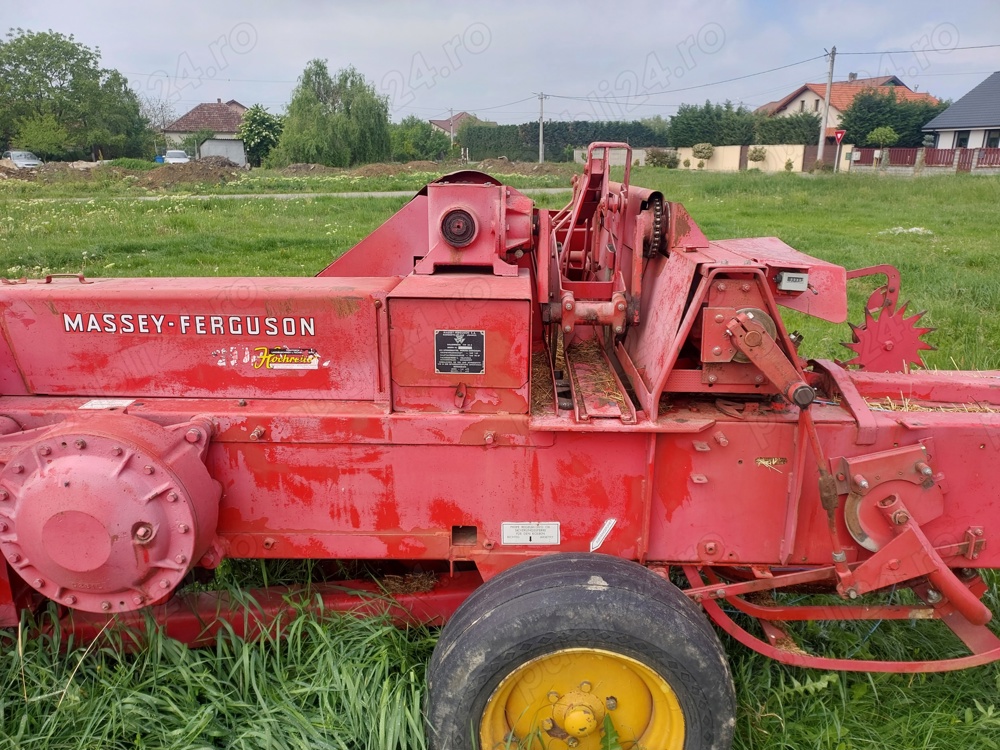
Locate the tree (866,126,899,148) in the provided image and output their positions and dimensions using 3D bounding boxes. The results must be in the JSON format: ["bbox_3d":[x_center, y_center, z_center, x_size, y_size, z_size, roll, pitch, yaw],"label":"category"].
[{"bbox_3d":[26.083,-15.494,55.373,2.182,3.162,2.200,0,16,0],"label":"tree"}]

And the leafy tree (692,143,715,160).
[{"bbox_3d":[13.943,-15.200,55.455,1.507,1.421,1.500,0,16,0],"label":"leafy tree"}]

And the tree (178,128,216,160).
[{"bbox_3d":[-24.972,-18.583,66.451,3.116,3.190,2.800,0,16,0],"label":"tree"}]

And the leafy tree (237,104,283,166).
[{"bbox_3d":[-19.876,-19.772,67.159,3.983,5.103,3.800,0,16,0],"label":"leafy tree"}]

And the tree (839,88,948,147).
[{"bbox_3d":[28.760,-17.962,59.358,8.040,5.787,6.000,0,16,0],"label":"tree"}]

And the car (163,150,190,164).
[{"bbox_3d":[-22.739,-15.075,57.046,1.770,1.460,4.300,-6,17,-20],"label":"car"}]

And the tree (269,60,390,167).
[{"bbox_3d":[-14.453,-22.035,68.606,10.511,8.691,9.000,0,16,0],"label":"tree"}]

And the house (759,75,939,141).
[{"bbox_3d":[30.595,-22.123,70.657,12.500,7.763,11.500,-4,16,-13],"label":"house"}]

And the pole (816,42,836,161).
[{"bbox_3d":[21.472,-17.390,53.290,0.300,7.931,0.300,6,17,20],"label":"pole"}]

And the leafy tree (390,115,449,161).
[{"bbox_3d":[-8.895,-25.711,88.342,6.548,5.218,6.000,0,16,0],"label":"leafy tree"}]

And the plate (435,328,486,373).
[{"bbox_3d":[-0.088,-0.050,1.782,0.110,0.100,0.003,0,16,0],"label":"plate"}]

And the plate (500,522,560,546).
[{"bbox_3d":[0.072,0.366,1.866,0.135,0.058,0.003,0,16,0],"label":"plate"}]

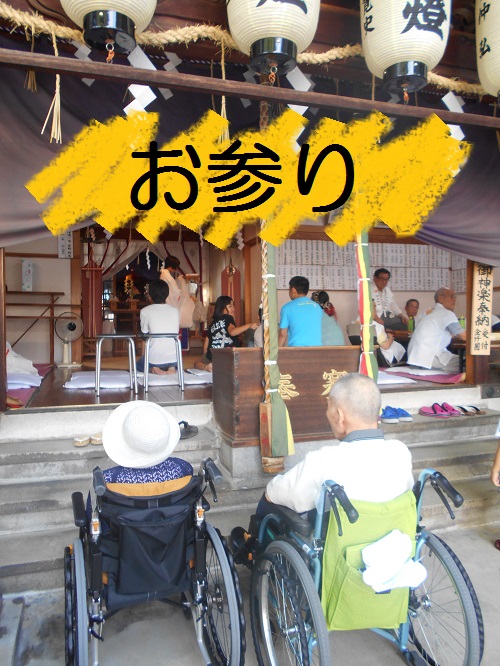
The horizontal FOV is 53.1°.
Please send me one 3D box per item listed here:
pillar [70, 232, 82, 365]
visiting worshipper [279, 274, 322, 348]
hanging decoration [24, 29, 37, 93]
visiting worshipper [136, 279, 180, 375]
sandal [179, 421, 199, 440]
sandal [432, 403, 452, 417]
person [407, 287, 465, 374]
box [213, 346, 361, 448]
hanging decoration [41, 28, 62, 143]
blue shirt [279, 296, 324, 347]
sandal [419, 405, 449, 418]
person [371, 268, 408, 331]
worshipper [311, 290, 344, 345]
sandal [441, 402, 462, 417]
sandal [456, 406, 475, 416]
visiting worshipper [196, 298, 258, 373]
[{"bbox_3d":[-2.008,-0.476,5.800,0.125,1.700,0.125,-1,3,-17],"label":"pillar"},{"bbox_3d":[0.530,-0.095,5.203,0.470,0.969,0.580,-1,2,-21],"label":"visiting worshipper"},{"bbox_3d":[-1.346,-1.681,3.075,0.080,0.398,0.075,-1,2,-18],"label":"hanging decoration"},{"bbox_3d":[-0.923,-0.078,5.103,0.440,0.931,0.580,-1,2,-20],"label":"visiting worshipper"},{"bbox_3d":[-0.469,0.688,3.556,0.105,0.075,0.265,1,2,30],"label":"sandal"},{"bbox_3d":[1.499,0.622,4.000,0.250,0.090,0.100,1,3,27],"label":"sandal"},{"bbox_3d":[1.967,-0.042,5.250,0.600,0.870,0.480,-1,3,-17],"label":"person"},{"bbox_3d":[0.321,0.398,3.628,1.079,0.643,0.540,-1,2,-18],"label":"box"},{"bbox_3d":[-0.910,-1.138,2.300,0.090,0.490,0.070,-1,3,-17],"label":"hanging decoration"},{"bbox_3d":[0.510,-0.055,5.000,0.440,0.570,0.260,-1,3,-12],"label":"blue shirt"},{"bbox_3d":[1.574,0.657,4.256,0.245,0.085,0.095,1,2,33],"label":"sandal"},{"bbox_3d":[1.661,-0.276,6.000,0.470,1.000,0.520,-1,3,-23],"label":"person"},{"bbox_3d":[0.829,-0.035,5.352,0.430,0.838,0.550,-1,3,-34],"label":"worshipper"},{"bbox_3d":[1.626,0.617,4.100,0.250,0.090,0.100,1,3,27],"label":"sandal"},{"bbox_3d":[1.852,0.667,4.330,0.090,0.060,0.245,-2,3,-43],"label":"sandal"},{"bbox_3d":[-0.260,0.020,5.100,0.480,0.780,0.480,2,4,37],"label":"visiting worshipper"}]

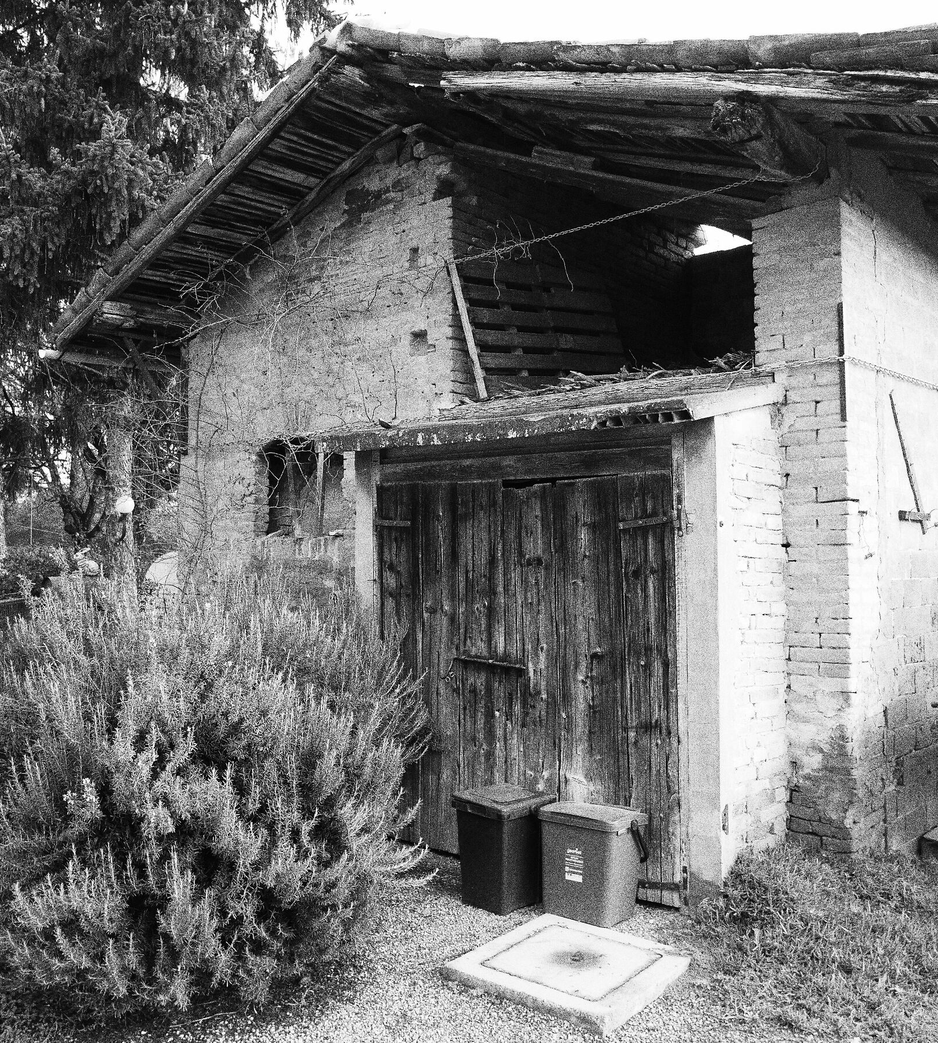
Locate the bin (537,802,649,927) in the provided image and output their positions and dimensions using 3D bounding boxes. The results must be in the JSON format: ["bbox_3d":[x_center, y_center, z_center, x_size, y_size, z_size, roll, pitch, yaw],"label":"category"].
[{"bbox_3d":[0.549,1.487,4.562,0.410,0.435,0.290,-2,-3,44],"label":"bin"}]

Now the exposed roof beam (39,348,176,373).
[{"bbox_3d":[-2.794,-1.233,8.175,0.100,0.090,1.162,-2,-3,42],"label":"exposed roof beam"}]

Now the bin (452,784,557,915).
[{"bbox_3d":[0.154,1.482,4.696,0.325,0.460,0.355,1,-2,-42],"label":"bin"}]

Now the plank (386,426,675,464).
[{"bbox_3d":[0.212,-0.375,5.231,1.797,0.100,0.040,0,-2,39],"label":"plank"}]

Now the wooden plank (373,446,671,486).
[{"bbox_3d":[0.209,-0.271,5.217,1.787,0.112,0.040,-1,-2,39],"label":"wooden plank"}]

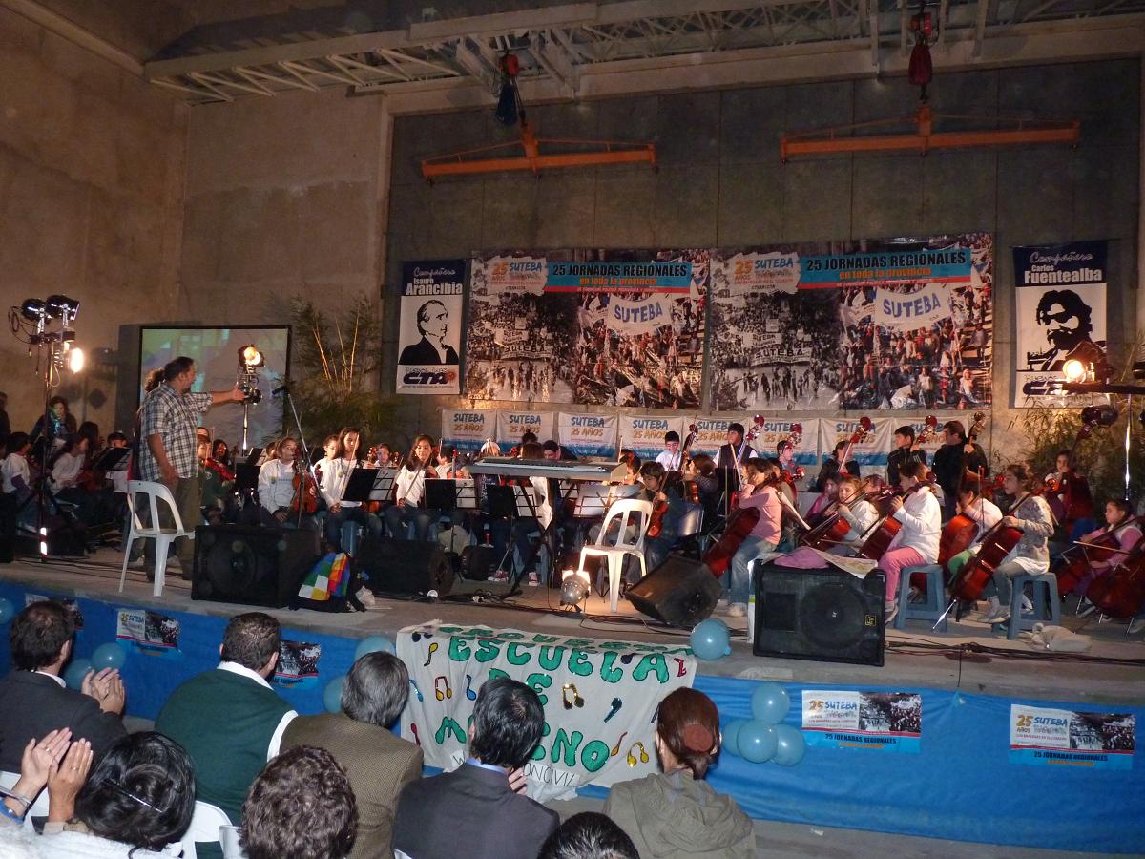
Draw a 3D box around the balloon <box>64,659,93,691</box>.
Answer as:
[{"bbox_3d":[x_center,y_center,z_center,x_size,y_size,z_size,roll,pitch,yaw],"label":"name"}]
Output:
[{"bbox_3d":[-3.330,1.665,6.500,0.230,0.245,0.230,2,-3,18],"label":"balloon"}]

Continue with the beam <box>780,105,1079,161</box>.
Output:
[{"bbox_3d":[4.039,-3.419,11.033,3.215,0.600,0.160,1,-2,17],"label":"beam"}]

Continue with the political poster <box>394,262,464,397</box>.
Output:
[{"bbox_3d":[-1.890,-1.364,12.738,0.920,1.800,0.020,2,-3,18],"label":"political poster"}]

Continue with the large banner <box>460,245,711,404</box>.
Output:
[{"bbox_3d":[0.145,-1.405,13.162,3.448,2.167,0.040,1,-2,17],"label":"large banner"}]

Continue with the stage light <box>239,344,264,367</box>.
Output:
[{"bbox_3d":[-2.845,-0.655,8.500,0.200,0.210,0.240,4,-3,-29],"label":"stage light"}]

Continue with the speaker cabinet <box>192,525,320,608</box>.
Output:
[{"bbox_3d":[-2.192,0.935,6.675,0.675,0.500,0.460,2,-3,16],"label":"speaker cabinet"}]

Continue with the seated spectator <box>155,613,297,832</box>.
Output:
[{"bbox_3d":[-1.038,1.234,3.180,0.550,1.283,0.780,1,-2,22],"label":"seated spectator"}]

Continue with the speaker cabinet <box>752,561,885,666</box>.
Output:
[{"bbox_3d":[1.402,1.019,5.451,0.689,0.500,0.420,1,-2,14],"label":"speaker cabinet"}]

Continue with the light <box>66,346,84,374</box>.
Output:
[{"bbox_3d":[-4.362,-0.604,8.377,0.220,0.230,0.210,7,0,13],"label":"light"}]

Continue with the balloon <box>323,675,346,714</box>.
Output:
[{"bbox_3d":[-1.309,1.507,5.450,0.220,0.235,0.220,2,-3,18],"label":"balloon"}]

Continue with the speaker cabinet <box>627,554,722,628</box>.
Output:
[{"bbox_3d":[0.716,1.116,6.737,0.471,0.404,0.553,3,-3,-18],"label":"speaker cabinet"}]

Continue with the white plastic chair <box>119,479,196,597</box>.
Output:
[{"bbox_3d":[-2.966,0.772,6.930,0.440,0.790,0.470,1,-2,26],"label":"white plastic chair"}]

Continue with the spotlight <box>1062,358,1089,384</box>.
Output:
[{"bbox_3d":[4.018,-0.472,7.600,0.250,0.210,0.200,4,-3,-28],"label":"spotlight"}]

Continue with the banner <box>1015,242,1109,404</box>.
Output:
[{"bbox_3d":[5.323,-1.132,10.441,0.920,1.800,0.020,2,-3,18],"label":"banner"}]

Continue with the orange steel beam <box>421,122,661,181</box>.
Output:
[{"bbox_3d":[-0.484,-3.604,12.423,3.189,0.600,0.160,1,-2,17],"label":"orange steel beam"}]

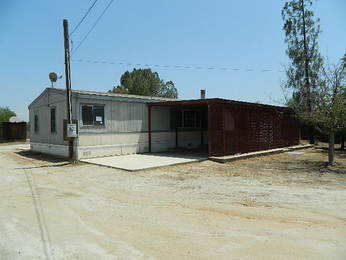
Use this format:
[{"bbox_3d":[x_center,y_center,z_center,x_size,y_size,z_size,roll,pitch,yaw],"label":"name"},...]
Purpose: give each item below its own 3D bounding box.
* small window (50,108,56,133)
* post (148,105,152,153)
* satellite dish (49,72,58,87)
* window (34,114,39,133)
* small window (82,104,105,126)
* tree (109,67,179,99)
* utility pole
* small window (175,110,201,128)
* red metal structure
[{"bbox_3d":[-6.787,-0.582,14.205,0.100,1.420,0.820,-1,0,-43],"label":"small window"},{"bbox_3d":[-1.327,-0.088,14.750,0.150,2.830,0.150,-1,0,-43],"label":"post"},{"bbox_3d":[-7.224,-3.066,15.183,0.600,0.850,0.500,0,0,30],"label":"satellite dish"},{"bbox_3d":[-9.050,-0.425,16.599,0.100,1.200,0.820,-1,0,-43],"label":"window"},{"bbox_3d":[-3.878,-0.707,12.201,1.170,1.080,0.100,-1,0,-43],"label":"small window"},{"bbox_3d":[-3.884,-3.335,33.004,9.000,9.290,9.000,-1,0,-6],"label":"tree"},{"bbox_3d":[-4.502,-1.679,10.837,0.250,6.210,0.250,-2,0,-43],"label":"utility pole"},{"bbox_3d":[0.973,-0.705,16.791,2.500,1.200,0.100,-1,0,-43],"label":"small window"},{"bbox_3d":[4.498,-0.121,17.443,11.600,2.850,4.600,-1,0,-43],"label":"red metal structure"}]

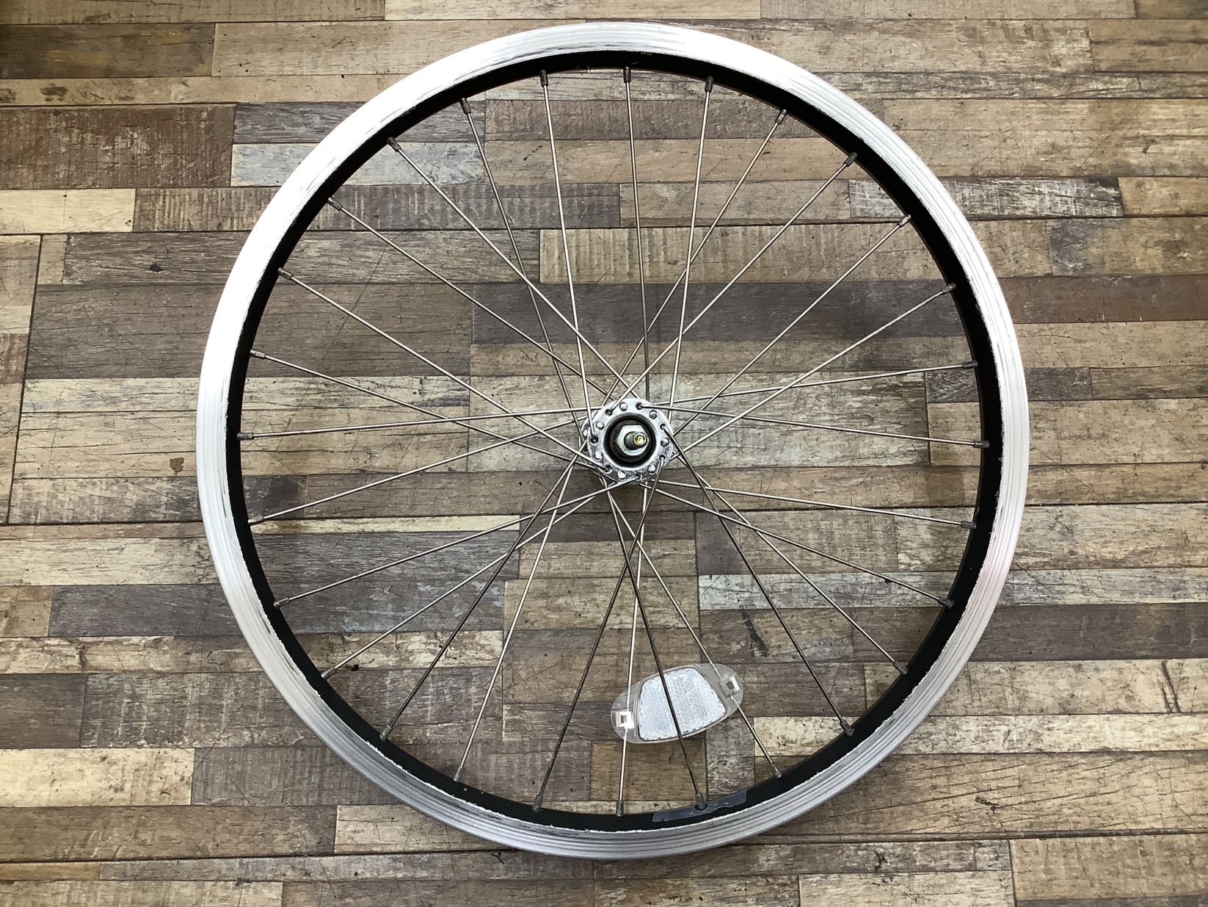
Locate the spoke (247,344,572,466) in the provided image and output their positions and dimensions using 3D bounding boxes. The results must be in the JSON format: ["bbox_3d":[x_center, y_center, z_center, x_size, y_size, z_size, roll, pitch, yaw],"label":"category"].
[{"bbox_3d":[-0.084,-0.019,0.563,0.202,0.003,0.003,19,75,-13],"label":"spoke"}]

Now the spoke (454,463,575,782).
[{"bbox_3d":[-0.044,0.082,0.568,0.004,0.004,0.183,21,80,-4],"label":"spoke"}]

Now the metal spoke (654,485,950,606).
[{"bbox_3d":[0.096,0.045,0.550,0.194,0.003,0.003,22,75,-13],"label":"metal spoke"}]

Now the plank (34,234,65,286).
[{"bbox_3d":[-0.334,-0.116,0.656,0.015,0.006,0.033,-1,75,-1],"label":"plank"}]

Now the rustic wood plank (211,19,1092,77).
[{"bbox_3d":[0.033,-0.264,0.714,0.574,0.012,0.039,-1,76,-1],"label":"rustic wood plank"}]

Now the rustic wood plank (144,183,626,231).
[{"bbox_3d":[-0.138,-0.148,0.663,0.295,0.010,0.029,-1,76,-1],"label":"rustic wood plank"}]

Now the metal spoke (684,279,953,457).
[{"bbox_3d":[0.107,-0.041,0.564,0.202,0.005,0.004,-31,93,-14],"label":"metal spoke"}]

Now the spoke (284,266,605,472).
[{"bbox_3d":[-0.083,-0.043,0.548,0.201,0.005,0.004,31,88,6],"label":"spoke"}]

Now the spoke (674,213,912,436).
[{"bbox_3d":[0.093,-0.060,0.599,0.202,0.005,0.004,-43,93,8],"label":"spoke"}]

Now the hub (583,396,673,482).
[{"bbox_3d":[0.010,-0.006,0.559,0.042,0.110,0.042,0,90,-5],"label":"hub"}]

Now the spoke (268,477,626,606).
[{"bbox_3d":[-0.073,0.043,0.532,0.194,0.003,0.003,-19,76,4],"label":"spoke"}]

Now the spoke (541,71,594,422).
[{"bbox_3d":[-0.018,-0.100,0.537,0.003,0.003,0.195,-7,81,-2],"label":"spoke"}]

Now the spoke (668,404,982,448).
[{"bbox_3d":[0.114,-0.013,0.553,0.187,0.004,0.004,5,89,-14],"label":"spoke"}]

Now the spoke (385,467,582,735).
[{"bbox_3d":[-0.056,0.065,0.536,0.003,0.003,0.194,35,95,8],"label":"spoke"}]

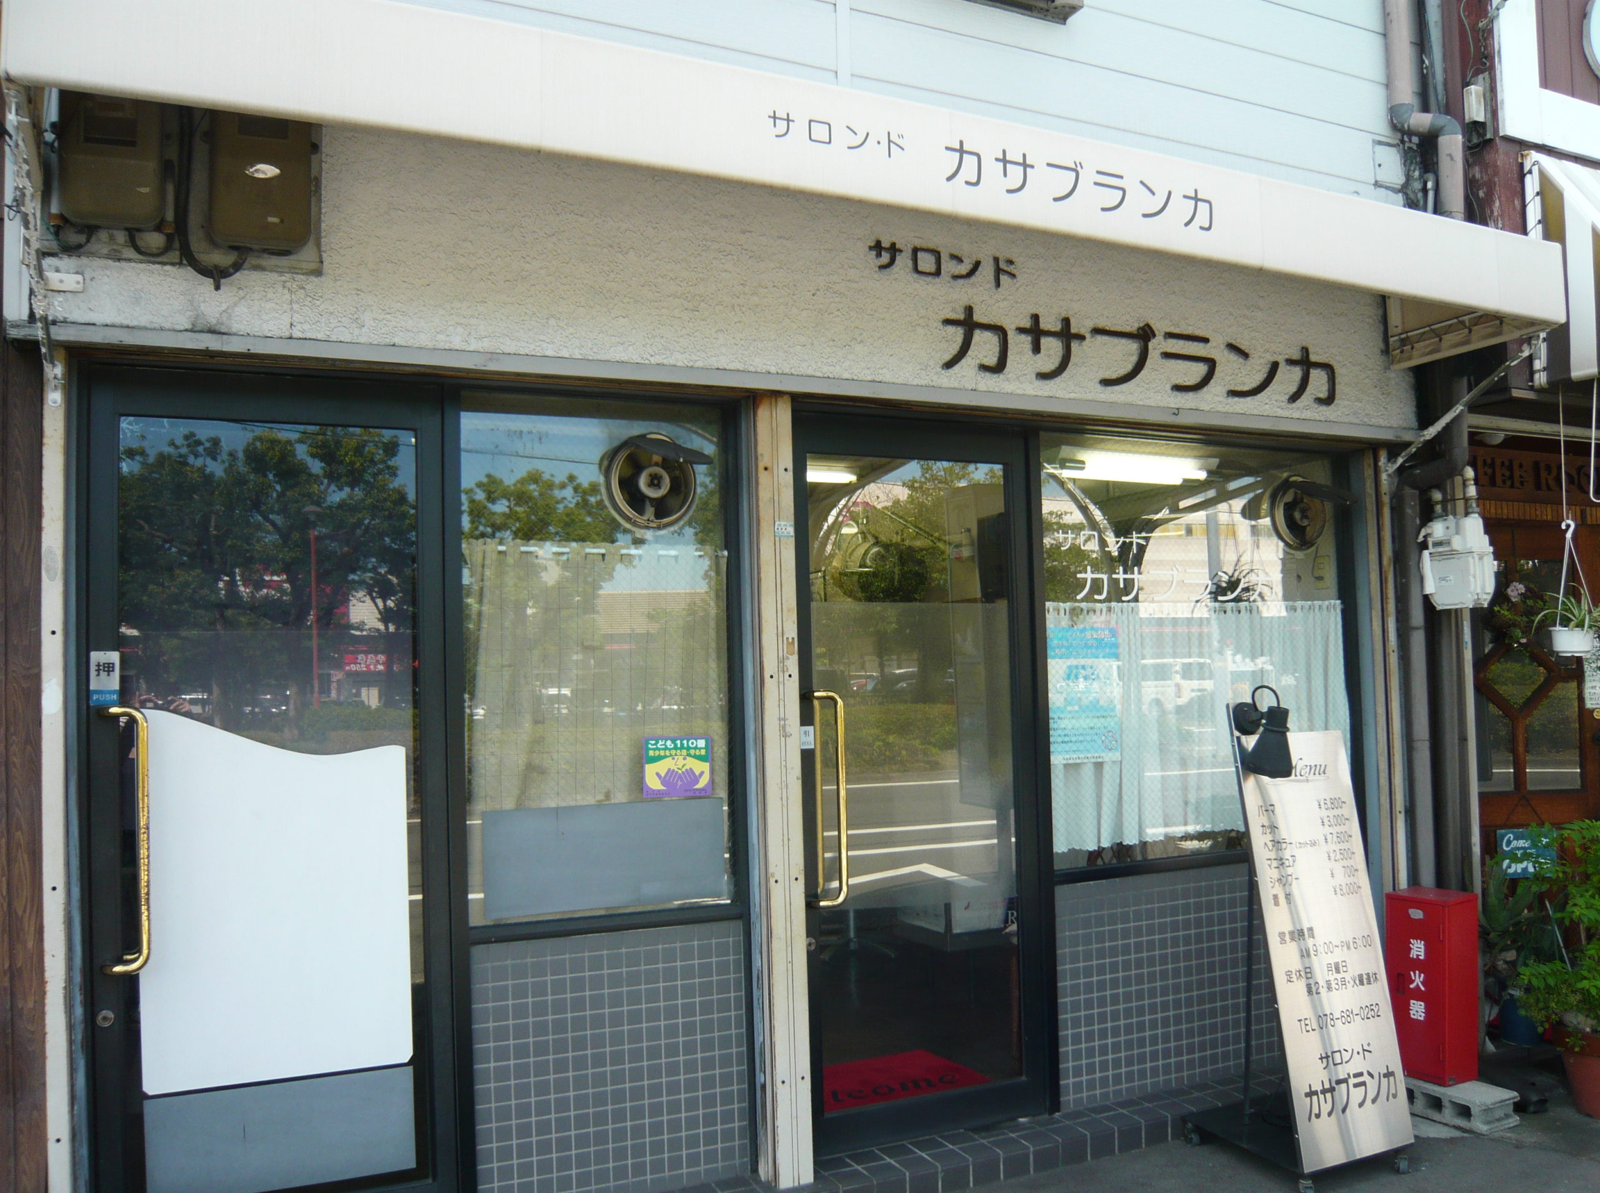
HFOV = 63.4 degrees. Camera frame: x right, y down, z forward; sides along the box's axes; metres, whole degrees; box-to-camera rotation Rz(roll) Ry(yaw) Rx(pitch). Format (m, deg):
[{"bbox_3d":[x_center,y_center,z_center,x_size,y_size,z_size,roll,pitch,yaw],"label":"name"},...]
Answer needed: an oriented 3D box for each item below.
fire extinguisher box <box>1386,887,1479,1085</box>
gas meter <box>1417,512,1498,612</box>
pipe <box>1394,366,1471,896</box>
[{"bbox_3d":[2.003,1.228,4.105,0.192,0.565,0.200,2,-3,-35],"label":"fire extinguisher box"},{"bbox_3d":[2.263,-0.125,4.450,0.145,0.315,0.190,1,-4,-37],"label":"gas meter"},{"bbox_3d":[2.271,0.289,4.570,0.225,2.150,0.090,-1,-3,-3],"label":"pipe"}]

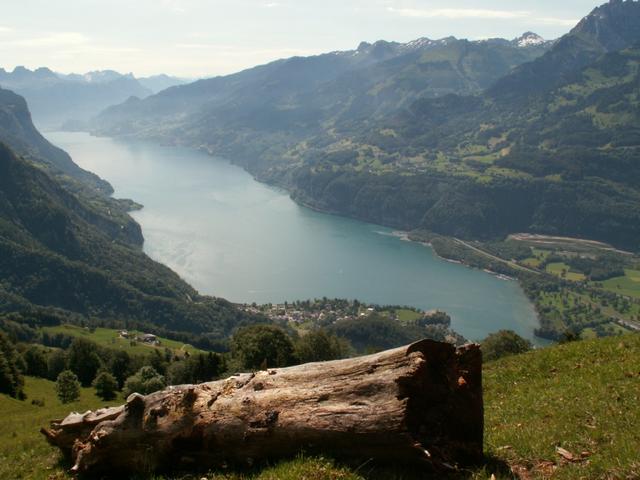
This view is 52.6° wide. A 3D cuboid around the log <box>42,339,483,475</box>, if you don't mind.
[{"bbox_3d":[-0.423,1.015,3.588,2.432,0.570,0.580,-10,9,20],"label":"log"}]

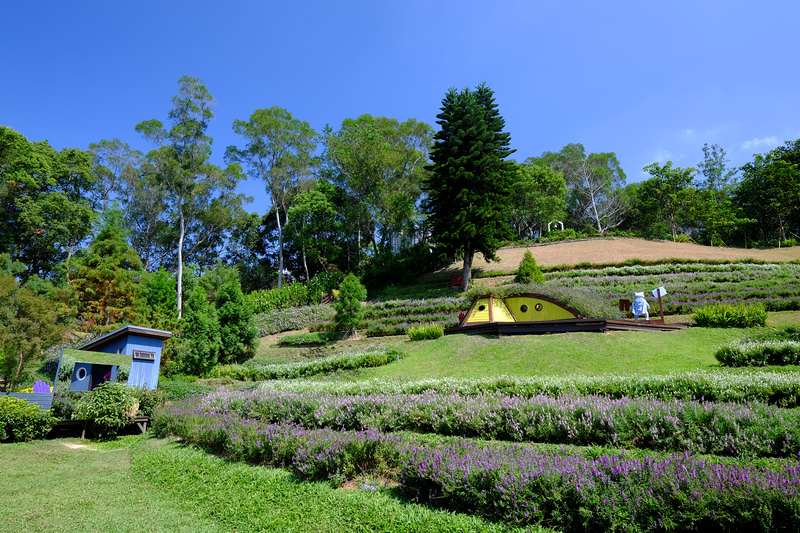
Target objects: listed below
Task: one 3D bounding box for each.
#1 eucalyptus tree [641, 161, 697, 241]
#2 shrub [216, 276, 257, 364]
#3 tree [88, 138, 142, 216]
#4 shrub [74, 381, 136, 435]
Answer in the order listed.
[{"bbox_3d":[23.528,-5.737,44.884,4.360,7.330,4.140,-3,-6,28],"label":"eucalyptus tree"},{"bbox_3d":[-6.571,2.175,20.537,1.530,3.620,1.530,0,-13,0],"label":"shrub"},{"bbox_3d":[-21.701,-4.348,38.977,4.530,11.800,4.530,0,-13,0],"label":"tree"},{"bbox_3d":[-6.296,3.062,10.954,1.150,1.130,1.040,3,-6,-29],"label":"shrub"}]

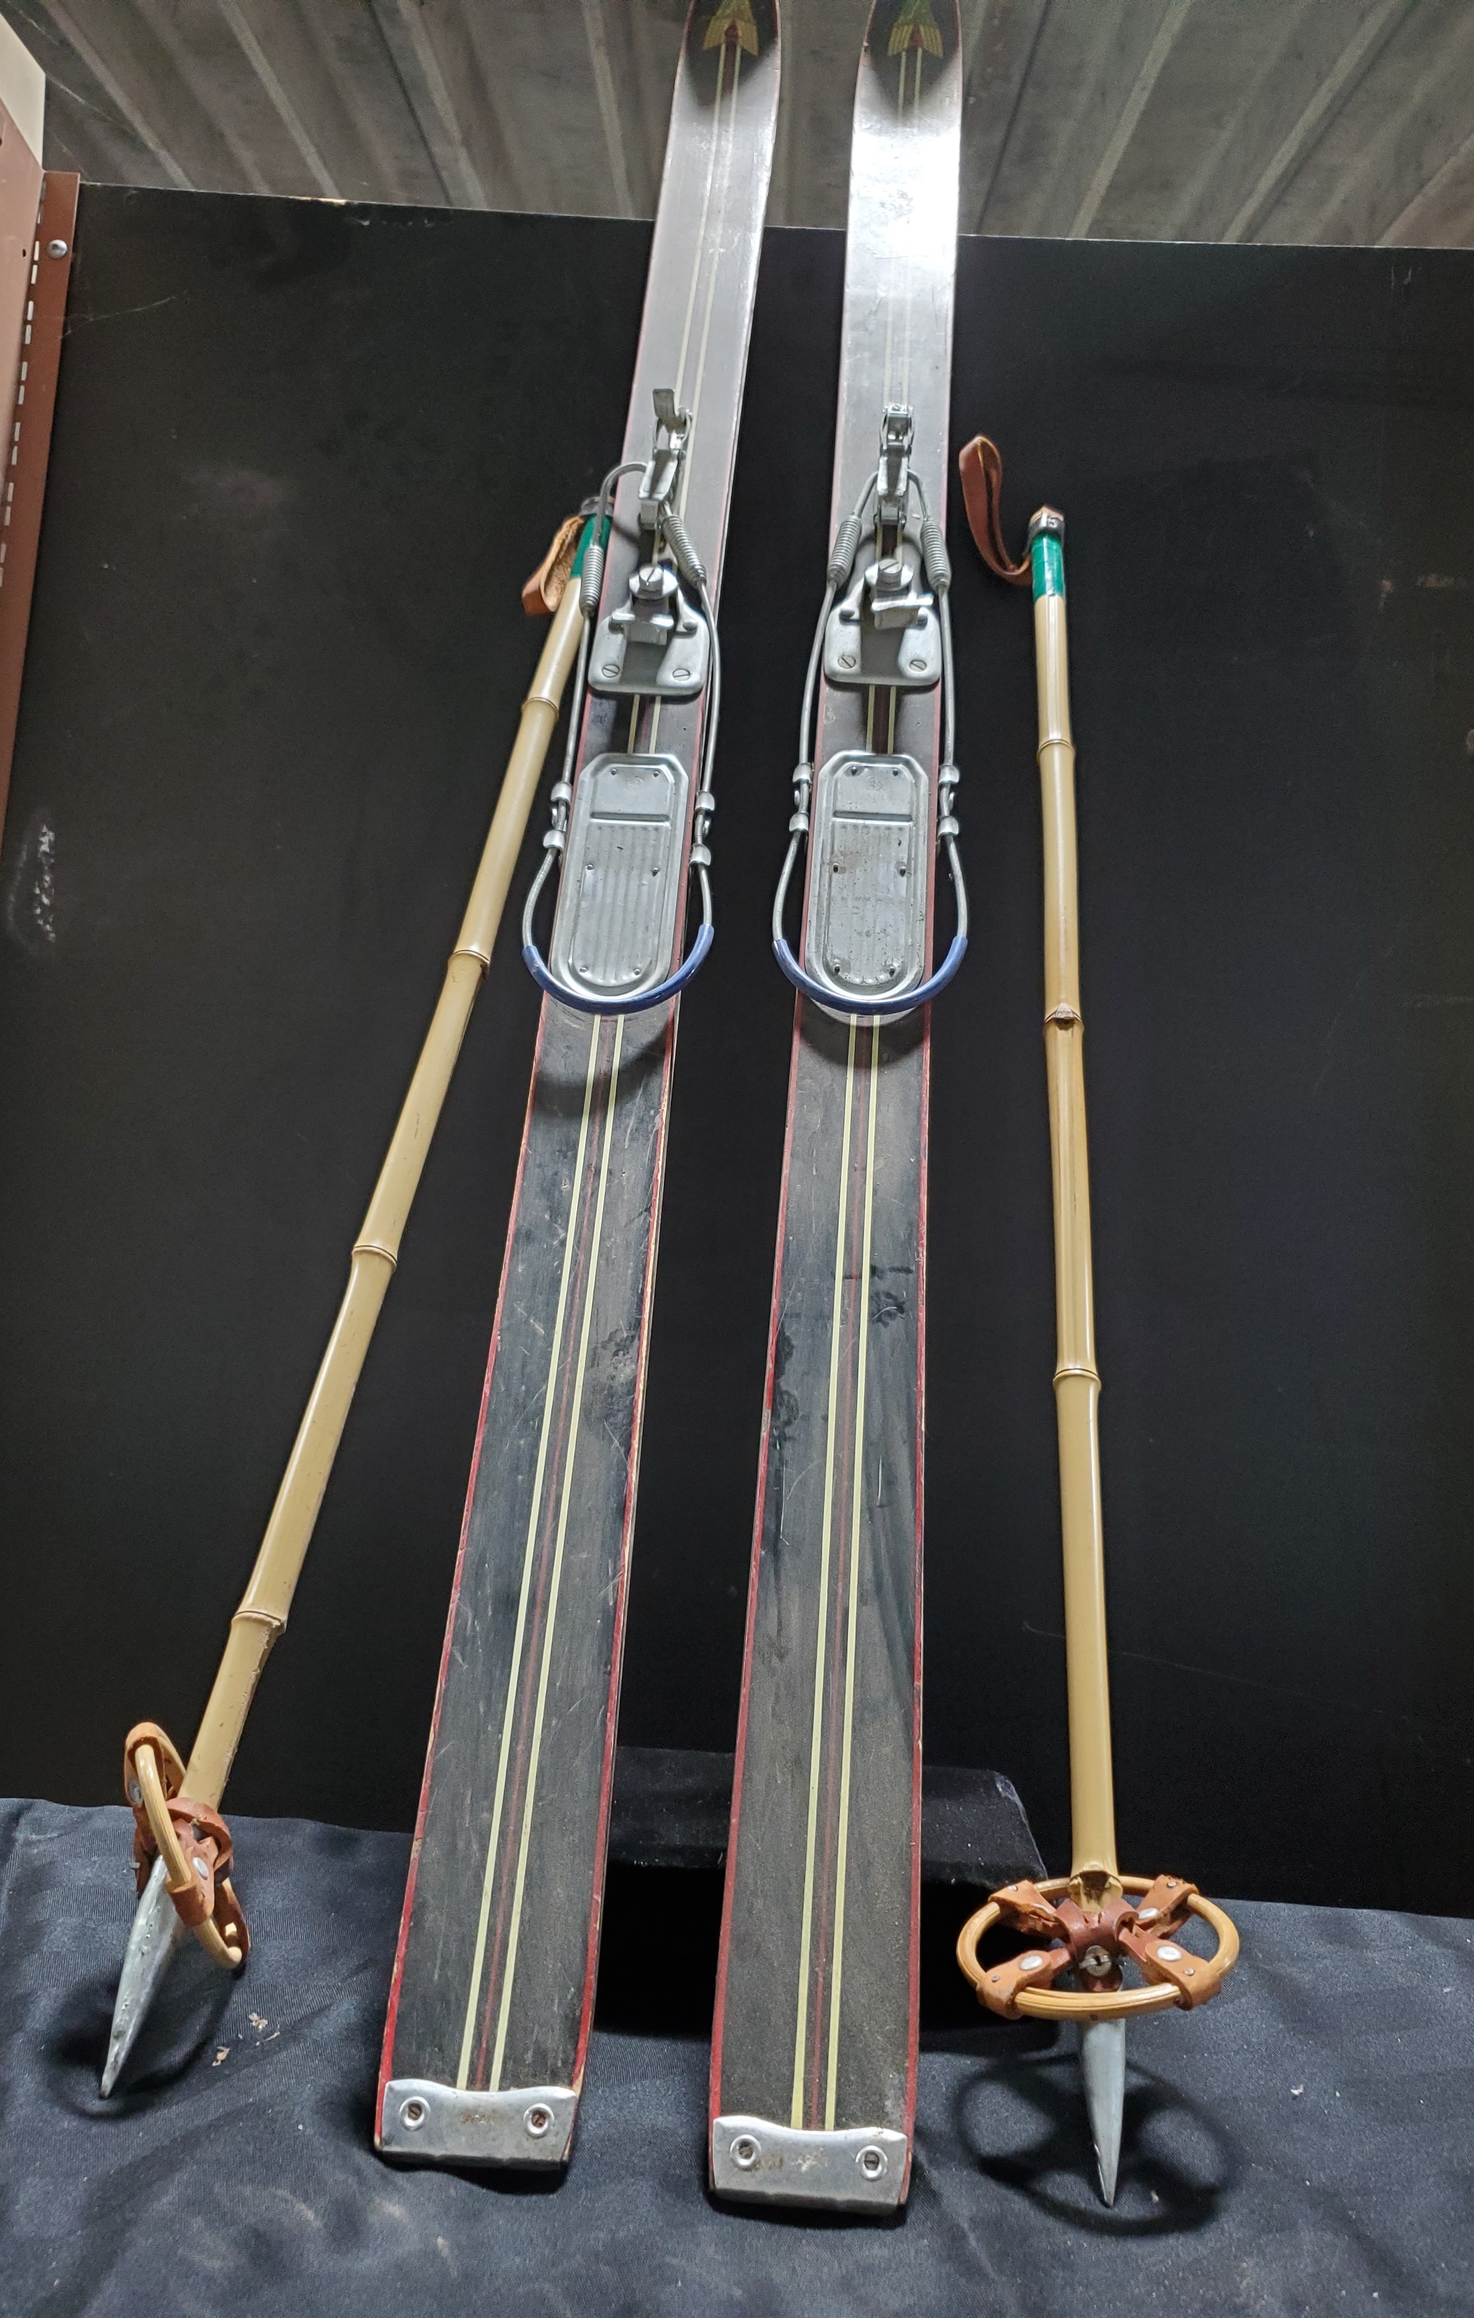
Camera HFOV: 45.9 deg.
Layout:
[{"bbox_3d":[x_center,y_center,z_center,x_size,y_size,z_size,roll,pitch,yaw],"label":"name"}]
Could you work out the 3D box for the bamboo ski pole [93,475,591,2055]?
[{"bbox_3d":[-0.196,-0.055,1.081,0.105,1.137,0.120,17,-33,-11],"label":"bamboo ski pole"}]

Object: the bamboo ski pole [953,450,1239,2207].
[{"bbox_3d":[0.204,-0.050,1.073,0.132,1.194,0.115,-2,-34,11],"label":"bamboo ski pole"}]

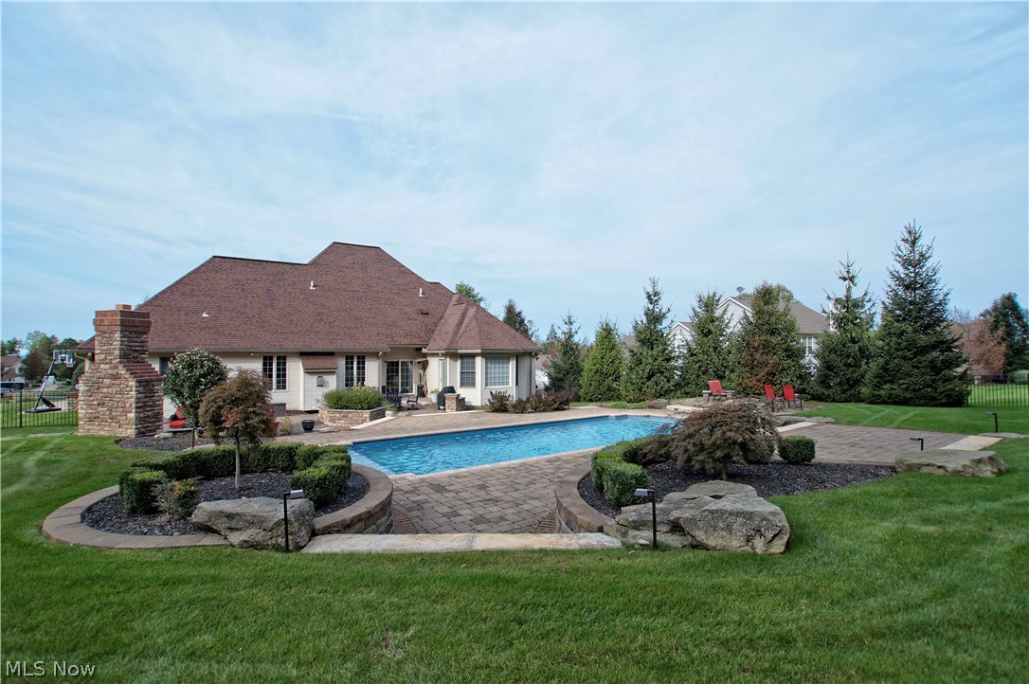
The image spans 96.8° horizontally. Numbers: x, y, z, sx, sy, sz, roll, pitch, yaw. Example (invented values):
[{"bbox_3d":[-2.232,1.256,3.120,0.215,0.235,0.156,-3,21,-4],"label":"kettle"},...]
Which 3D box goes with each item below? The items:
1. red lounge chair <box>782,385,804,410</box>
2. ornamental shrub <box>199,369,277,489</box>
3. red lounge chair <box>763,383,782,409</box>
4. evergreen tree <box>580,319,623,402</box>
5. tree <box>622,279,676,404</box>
[{"bbox_3d":[11.971,2.378,19.600,0.750,1.040,0.600,1,-2,-37],"label":"red lounge chair"},{"bbox_3d":[-3.882,1.214,6.400,0.950,1.690,0.950,0,-1,0],"label":"ornamental shrub"},{"bbox_3d":[10.350,2.172,18.313,0.750,1.070,0.600,1,-1,-44],"label":"red lounge chair"},{"bbox_3d":[4.757,0.951,24.800,2.300,4.400,2.300,0,-1,0],"label":"evergreen tree"},{"bbox_3d":[7.152,-0.201,24.200,2.800,6.500,2.800,0,-1,0],"label":"tree"}]

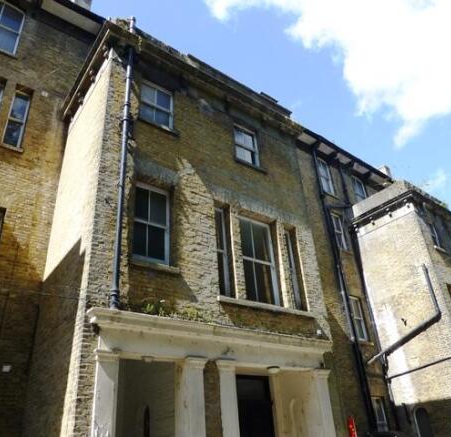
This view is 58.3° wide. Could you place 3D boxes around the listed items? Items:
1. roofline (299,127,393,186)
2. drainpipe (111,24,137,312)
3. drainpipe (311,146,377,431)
[{"bbox_3d":[6.134,-2.881,20.510,7.400,0.770,0.590,18,-36,-34],"label":"roofline"},{"bbox_3d":[-2.077,-1.813,8.403,0.120,7.530,0.120,17,-36,-34],"label":"drainpipe"},{"bbox_3d":[4.662,2.362,16.134,0.160,13.180,0.160,18,-36,-34],"label":"drainpipe"}]

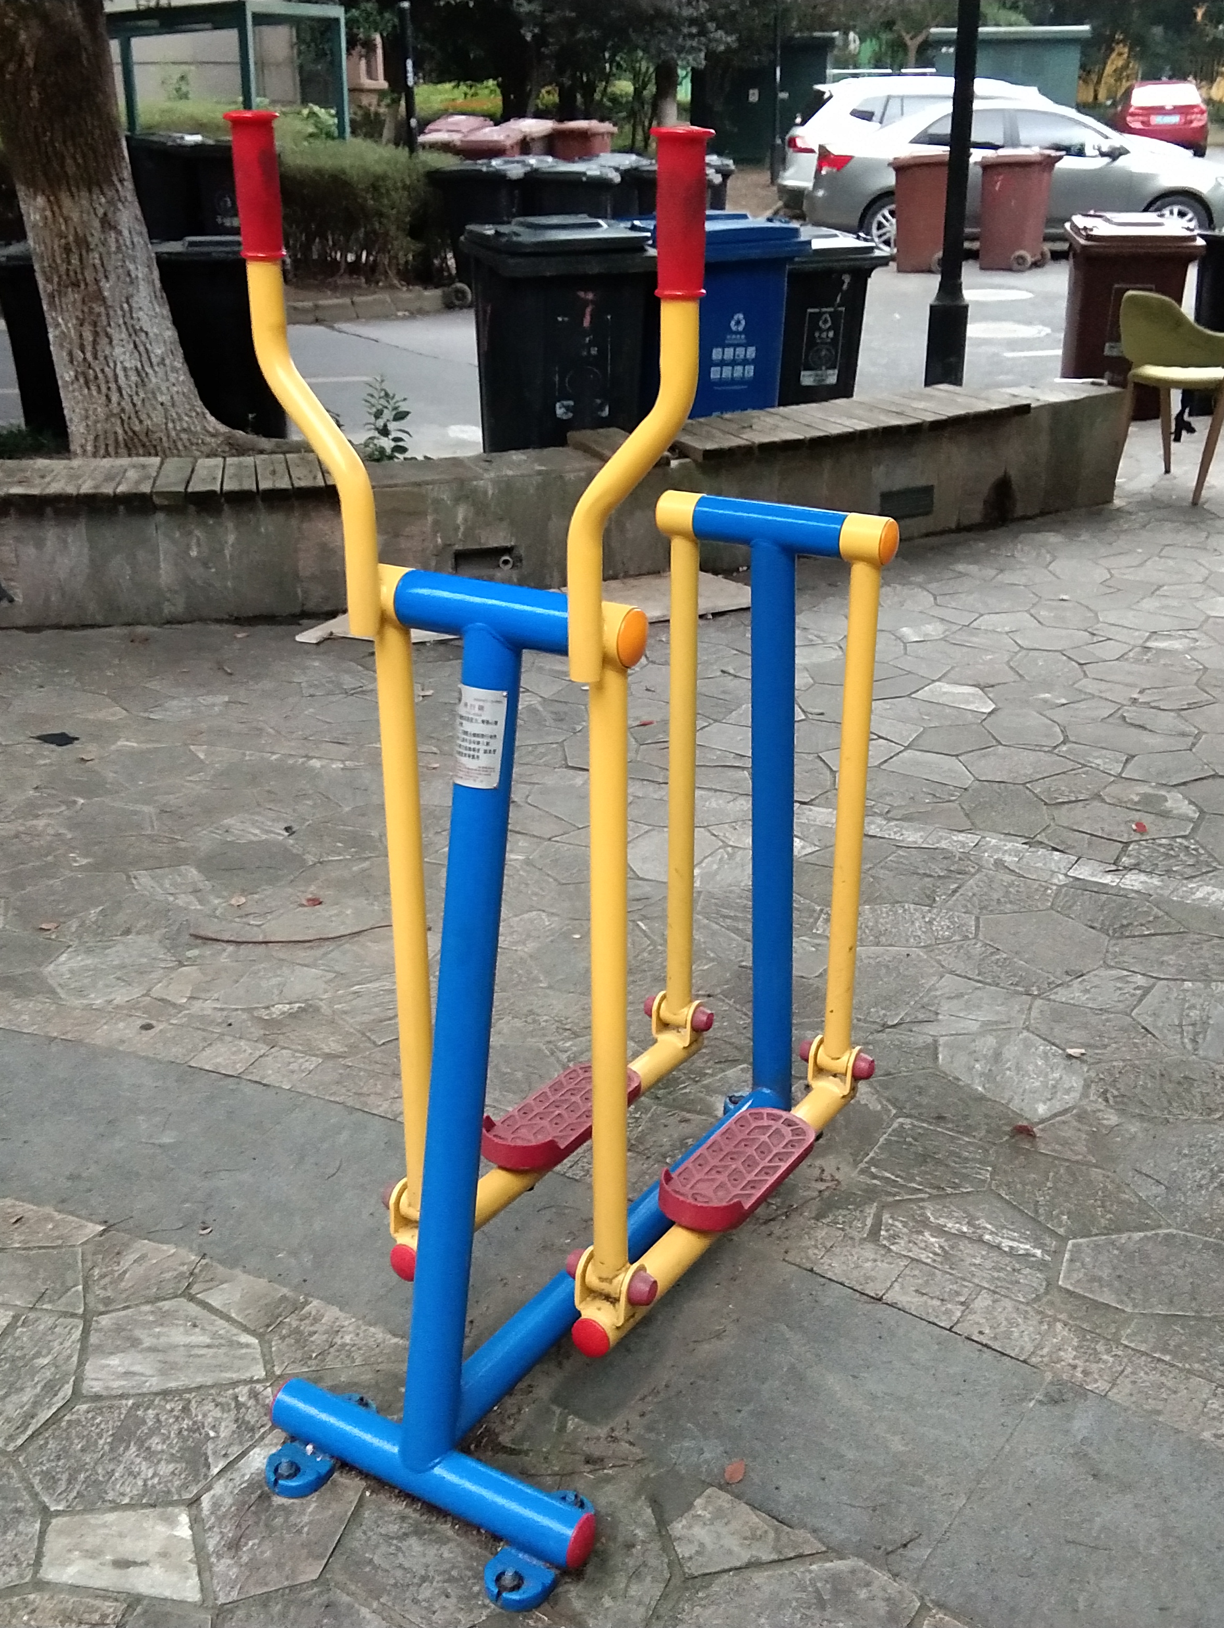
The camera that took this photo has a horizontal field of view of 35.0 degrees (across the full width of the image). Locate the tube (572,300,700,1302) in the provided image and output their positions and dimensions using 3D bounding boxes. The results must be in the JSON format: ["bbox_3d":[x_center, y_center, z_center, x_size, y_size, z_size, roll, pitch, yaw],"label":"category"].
[{"bbox_3d":[0.030,0.040,2.035,0.148,1.120,0.105,12,24,29],"label":"tube"}]

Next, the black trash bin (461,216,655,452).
[{"bbox_3d":[-0.237,-1.890,8.092,0.580,1.080,0.730,-7,22,-19],"label":"black trash bin"}]

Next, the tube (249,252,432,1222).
[{"bbox_3d":[-0.306,-0.052,2.293,0.161,1.165,0.081,12,25,29],"label":"tube"}]

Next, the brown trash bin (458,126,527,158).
[{"bbox_3d":[-1.195,-6.183,19.187,0.620,1.000,0.700,0,22,2],"label":"brown trash bin"}]

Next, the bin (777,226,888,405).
[{"bbox_3d":[0.885,-2.085,8.740,0.500,0.980,0.580,-8,22,-20],"label":"bin"}]

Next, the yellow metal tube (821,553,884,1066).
[{"bbox_3d":[0.337,0.018,2.711,0.038,0.726,0.038,12,21,29],"label":"yellow metal tube"}]

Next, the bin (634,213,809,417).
[{"bbox_3d":[0.442,-2.088,8.609,0.580,1.080,0.730,-8,22,-20],"label":"bin"}]

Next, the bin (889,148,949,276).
[{"bbox_3d":[2.684,-5.103,16.500,0.580,0.970,0.490,16,27,35],"label":"bin"}]

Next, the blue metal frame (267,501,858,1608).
[{"bbox_3d":[0.020,0.155,2.350,0.420,1.040,1.060,12,25,27],"label":"blue metal frame"}]

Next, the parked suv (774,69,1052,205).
[{"bbox_3d":[4.232,-7.533,22.000,4.650,1.700,1.850,-3,22,-6],"label":"parked suv"}]

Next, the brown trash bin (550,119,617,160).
[{"bbox_3d":[-0.284,-6.665,20.387,0.620,1.000,0.700,5,23,14],"label":"brown trash bin"}]

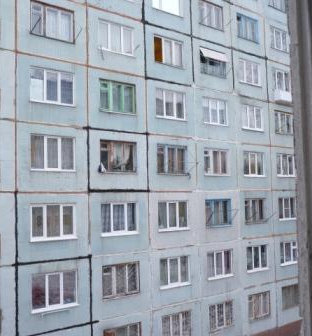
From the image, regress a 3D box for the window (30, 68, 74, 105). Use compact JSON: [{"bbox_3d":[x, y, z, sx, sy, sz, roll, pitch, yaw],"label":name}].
[{"bbox_3d":[-4.148,-3.229,18.283,2.000,1.380,0.140,2,-5,-40],"label":"window"}]

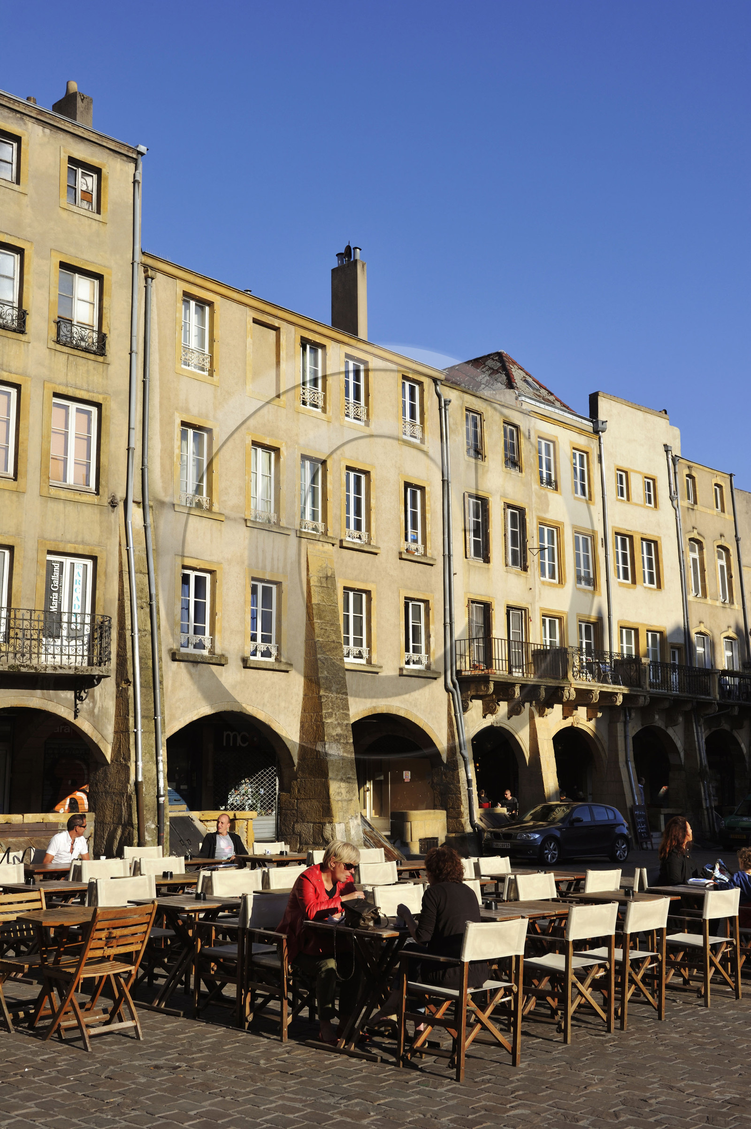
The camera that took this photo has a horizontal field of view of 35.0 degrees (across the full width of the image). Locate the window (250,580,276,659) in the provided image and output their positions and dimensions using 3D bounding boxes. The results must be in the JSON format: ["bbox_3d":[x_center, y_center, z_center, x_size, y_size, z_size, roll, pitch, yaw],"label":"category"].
[{"bbox_3d":[-2.675,1.335,28.388,0.180,1.895,0.951,-10,-14,41],"label":"window"}]

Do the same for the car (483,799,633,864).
[{"bbox_3d":[4.293,6.219,27.728,4.230,1.420,1.750,10,-15,-44],"label":"car"}]

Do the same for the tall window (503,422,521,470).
[{"bbox_3d":[4.109,-3.589,35.991,0.150,1.348,0.824,-10,-13,43],"label":"tall window"}]

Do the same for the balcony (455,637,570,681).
[{"bbox_3d":[3.864,2.693,33.459,1.203,1.000,3.597,-11,-15,44],"label":"balcony"}]

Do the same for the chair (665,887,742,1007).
[{"bbox_3d":[2.513,2.963,9.316,0.550,0.860,0.580,10,-15,-43],"label":"chair"}]

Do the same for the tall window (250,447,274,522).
[{"bbox_3d":[-2.681,-1.903,28.304,0.180,1.772,0.871,-10,-14,42],"label":"tall window"}]

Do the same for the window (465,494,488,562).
[{"bbox_3d":[2.920,-1.036,34.269,0.180,1.802,0.991,-11,-15,44],"label":"window"}]

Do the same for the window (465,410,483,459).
[{"bbox_3d":[2.855,-3.793,34.686,0.150,1.353,0.774,-10,-13,43],"label":"window"}]

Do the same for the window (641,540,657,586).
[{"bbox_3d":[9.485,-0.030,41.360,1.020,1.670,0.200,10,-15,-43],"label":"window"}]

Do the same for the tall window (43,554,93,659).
[{"bbox_3d":[-6.314,0.927,24.473,0.180,2.114,1.122,-11,-15,44],"label":"tall window"}]

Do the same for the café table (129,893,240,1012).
[{"bbox_3d":[-1.421,2.995,9.203,0.730,0.750,0.730,-11,-15,43],"label":"café table"}]

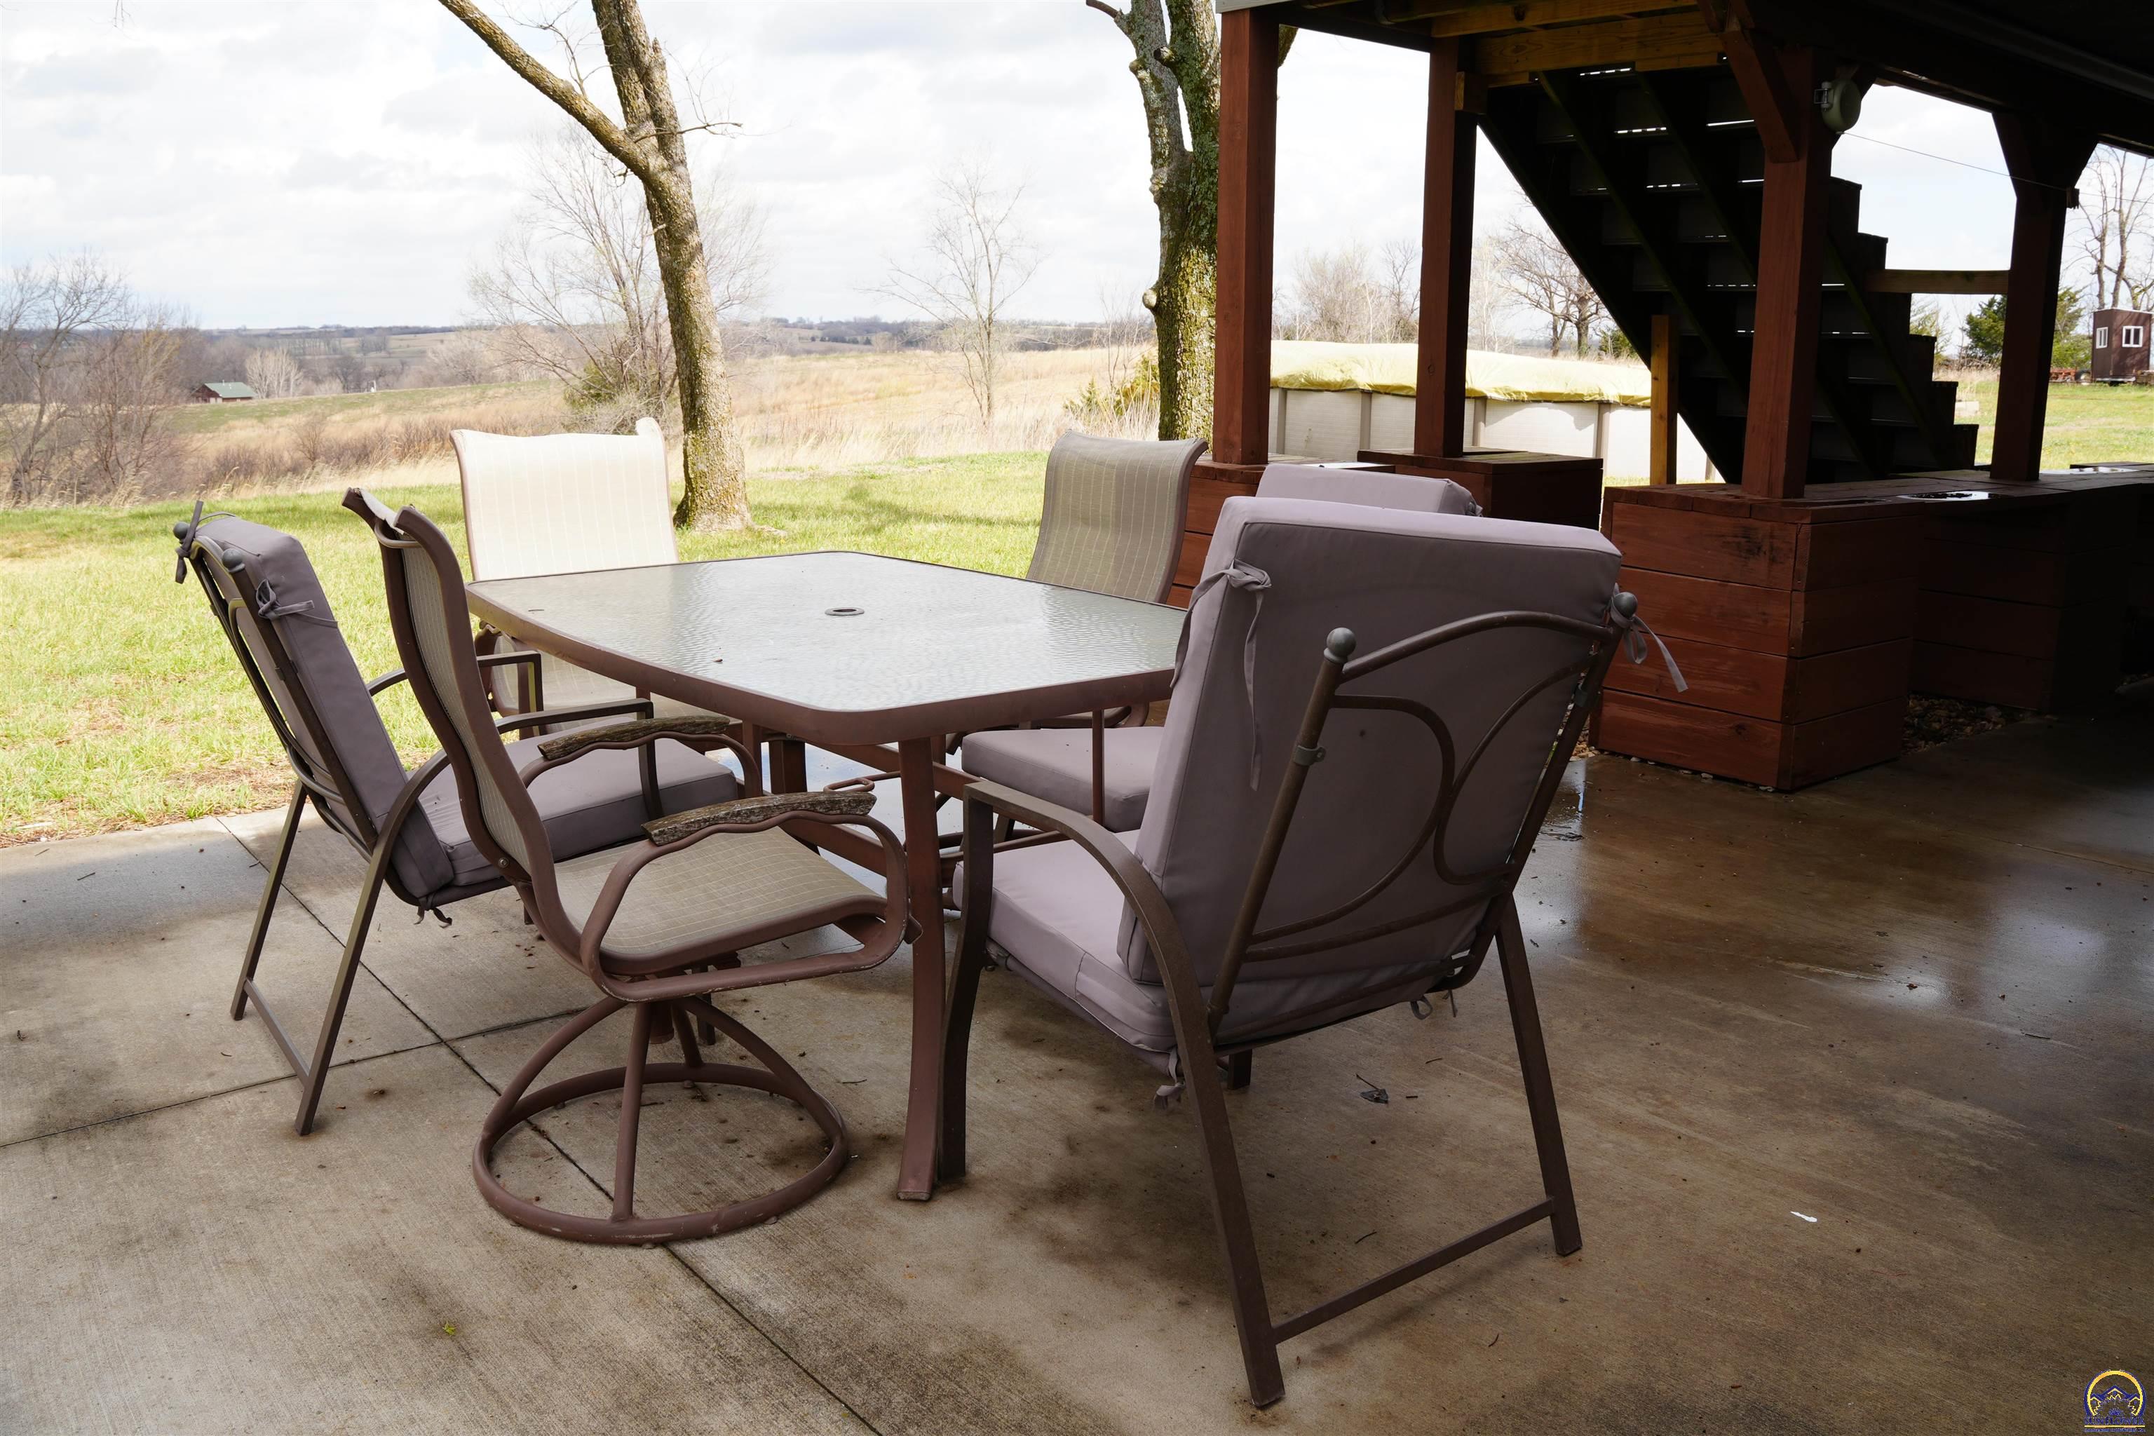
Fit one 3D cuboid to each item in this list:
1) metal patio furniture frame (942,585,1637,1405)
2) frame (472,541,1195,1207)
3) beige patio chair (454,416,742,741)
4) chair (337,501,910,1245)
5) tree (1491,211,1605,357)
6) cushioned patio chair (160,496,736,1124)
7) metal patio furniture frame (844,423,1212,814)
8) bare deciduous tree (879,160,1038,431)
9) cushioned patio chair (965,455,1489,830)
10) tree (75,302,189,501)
[{"bbox_3d":[0.250,0.217,2.215,0.610,1.020,0.760,-9,16,-36],"label":"metal patio furniture frame"},{"bbox_3d":[-0.450,0.140,3.216,1.070,0.725,1.700,-10,16,-37],"label":"frame"},{"bbox_3d":[-1.118,-0.157,3.833,0.620,1.030,0.660,-8,15,-32],"label":"beige patio chair"},{"bbox_3d":[-0.650,0.173,2.379,0.660,1.030,0.620,-8,15,-31],"label":"chair"},{"bbox_3d":[19.333,-17.478,65.000,5.420,6.090,5.420,0,13,0],"label":"tree"},{"bbox_3d":[-1.103,0.096,2.852,0.760,0.970,0.610,-9,16,-35],"label":"cushioned patio chair"},{"bbox_3d":[-0.127,-0.075,3.478,0.660,1.030,0.620,-8,15,-33],"label":"metal patio furniture frame"},{"bbox_3d":[-1.969,-7.063,27.000,2.670,4.580,2.670,0,13,0],"label":"bare deciduous tree"},{"bbox_3d":[0.288,0.016,3.167,0.780,0.990,0.610,-8,15,-31],"label":"cushioned patio chair"},{"bbox_3d":[-15.209,-5.094,26.000,1.840,3.250,1.840,0,13,0],"label":"tree"}]

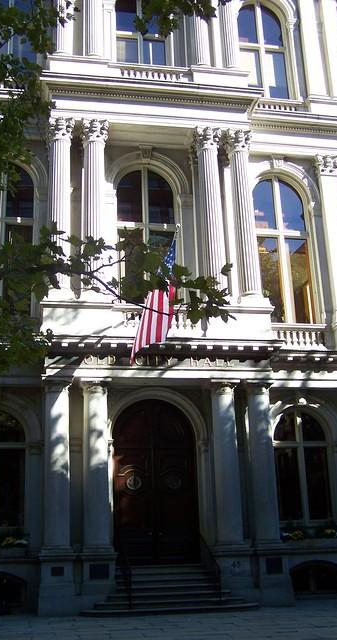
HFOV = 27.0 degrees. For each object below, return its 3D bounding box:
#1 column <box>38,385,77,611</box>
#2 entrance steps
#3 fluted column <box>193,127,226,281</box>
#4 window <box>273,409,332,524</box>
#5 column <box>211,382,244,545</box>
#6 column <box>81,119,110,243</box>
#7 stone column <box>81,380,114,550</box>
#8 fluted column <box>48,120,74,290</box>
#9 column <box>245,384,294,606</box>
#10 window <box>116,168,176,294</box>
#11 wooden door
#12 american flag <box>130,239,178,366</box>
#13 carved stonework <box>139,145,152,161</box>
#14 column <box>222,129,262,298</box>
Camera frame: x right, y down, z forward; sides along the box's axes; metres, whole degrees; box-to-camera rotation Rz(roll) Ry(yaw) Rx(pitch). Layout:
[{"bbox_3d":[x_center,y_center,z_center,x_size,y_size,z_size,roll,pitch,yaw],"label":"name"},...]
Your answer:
[{"bbox_3d":[-3.463,5.375,21.821,1.040,7.018,1.040,1,-19,-10],"label":"column"},{"bbox_3d":[-0.031,7.562,19.881,4.848,1.190,2.688,2,-19,-10],"label":"entrance steps"},{"bbox_3d":[1.589,-3.792,25.922,0.938,6.865,0.938,1,-19,-10],"label":"fluted column"},{"bbox_3d":[4.478,4.872,23.658,1.891,3.840,0.288,2,-19,-10],"label":"window"},{"bbox_3d":[1.806,4.338,21.633,0.806,4.992,0.806,2,-19,-10],"label":"column"},{"bbox_3d":[-2.615,-3.895,25.162,0.938,6.865,0.938,1,-19,-10],"label":"column"},{"bbox_3d":[-2.278,4.601,22.256,1.000,5.355,1.000,1,-19,-10],"label":"stone column"},{"bbox_3d":[-3.809,-3.925,24.947,0.938,6.865,0.938,1,-19,-10],"label":"fluted column"},{"bbox_3d":[3.171,5.562,23.011,1.061,7.028,1.061,1,-19,-10],"label":"column"},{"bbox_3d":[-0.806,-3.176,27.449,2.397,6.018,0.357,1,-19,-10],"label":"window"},{"bbox_3d":[-0.443,5.153,22.785,2.832,5.232,0.240,2,-19,-10],"label":"wooden door"},{"bbox_3d":[-0.420,-0.541,21.797,1.275,3.519,1.326,1,-19,-10],"label":"american flag"},{"bbox_3d":[-0.822,-6.185,26.154,0.432,0.614,0.365,2,-19,-10],"label":"carved stonework"},{"bbox_3d":[2.683,-3.733,24.543,0.826,6.336,0.826,2,-19,-10],"label":"column"}]

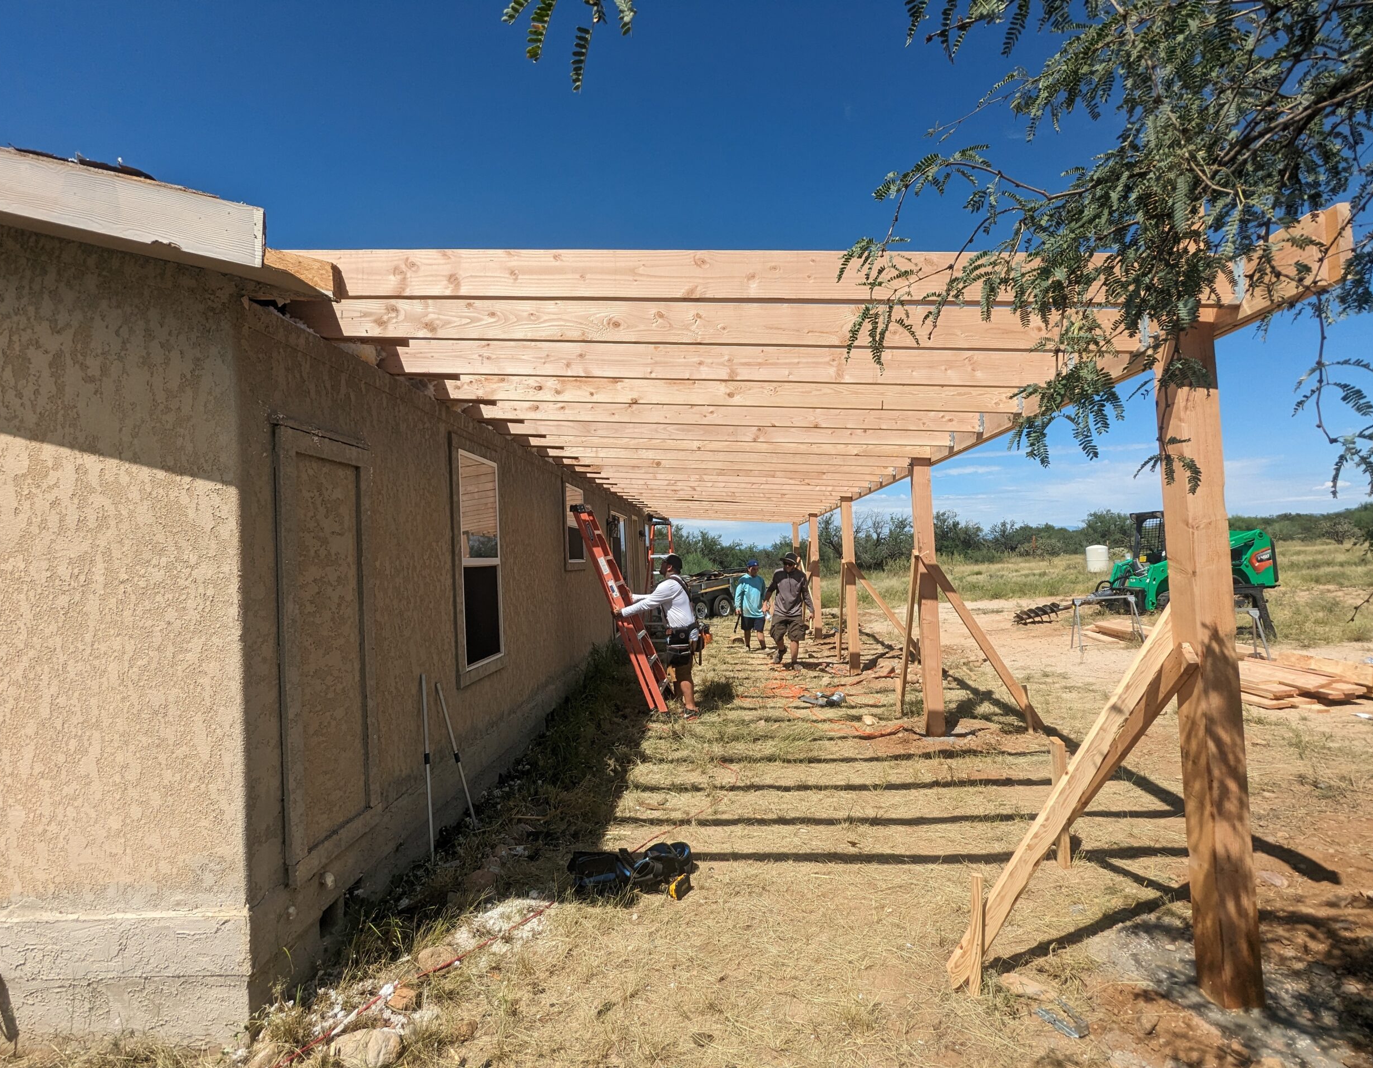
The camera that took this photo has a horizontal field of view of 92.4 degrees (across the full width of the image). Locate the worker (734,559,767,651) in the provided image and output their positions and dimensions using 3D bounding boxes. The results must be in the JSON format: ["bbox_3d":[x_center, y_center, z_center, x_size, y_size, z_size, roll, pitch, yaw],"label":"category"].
[{"bbox_3d":[1.171,1.327,12.236,0.570,1.700,0.400,-2,-2,-5],"label":"worker"}]

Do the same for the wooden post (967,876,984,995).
[{"bbox_3d":[1.149,1.584,2.611,0.038,0.464,0.036,2,-2,3],"label":"wooden post"}]

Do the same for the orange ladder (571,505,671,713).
[{"bbox_3d":[-0.698,0.862,7.373,0.190,2.390,0.570,-23,0,6],"label":"orange ladder"}]

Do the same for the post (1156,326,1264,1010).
[{"bbox_3d":[2.051,0.474,2.601,0.140,2.645,0.140,-2,-2,3],"label":"post"}]

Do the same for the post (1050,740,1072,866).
[{"bbox_3d":[2.050,1.469,3.621,0.041,0.680,0.089,-2,-2,3],"label":"post"}]

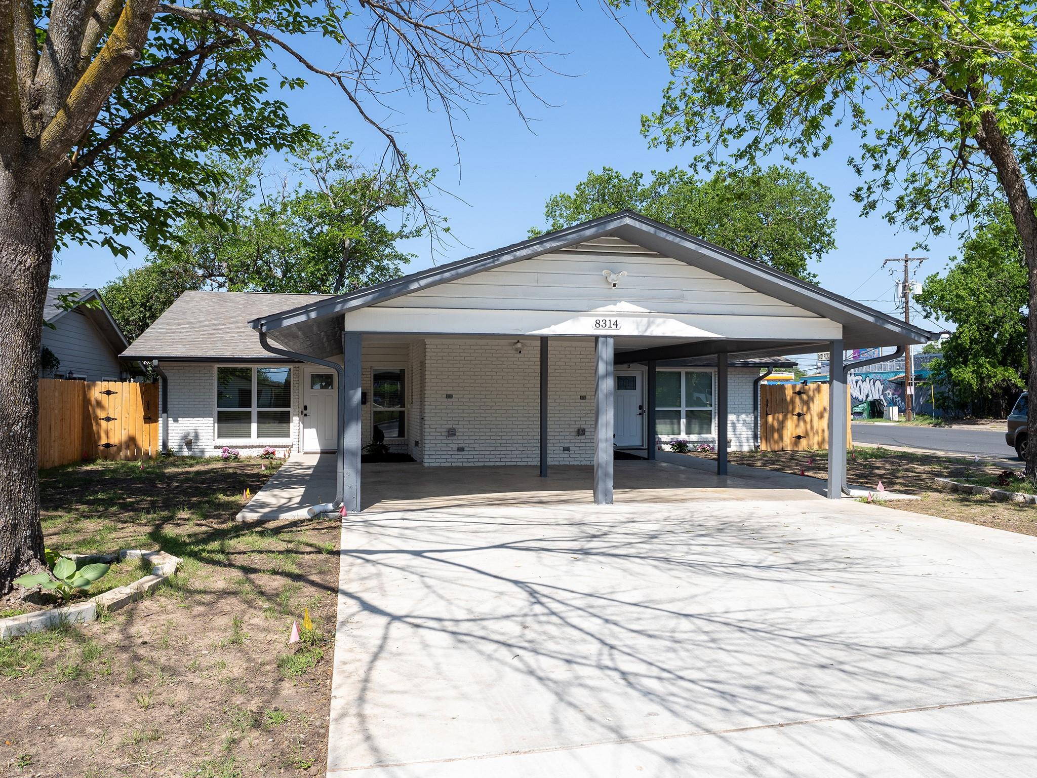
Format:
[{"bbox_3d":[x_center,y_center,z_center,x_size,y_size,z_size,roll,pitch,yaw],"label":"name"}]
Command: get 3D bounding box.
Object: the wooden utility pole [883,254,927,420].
[{"bbox_3d":[23.831,-3.182,47.951,2.600,10.360,1.000,0,-1,-12],"label":"wooden utility pole"}]

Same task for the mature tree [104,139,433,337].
[{"bbox_3d":[-11.886,-5.023,36.935,15.630,13.700,12.500,0,-1,-12],"label":"mature tree"}]

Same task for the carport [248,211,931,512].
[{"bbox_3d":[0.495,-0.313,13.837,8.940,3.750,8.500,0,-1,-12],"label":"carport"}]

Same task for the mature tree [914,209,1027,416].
[{"bbox_3d":[28.321,-4.751,47.936,8.240,13.520,8.000,0,-1,-12],"label":"mature tree"}]

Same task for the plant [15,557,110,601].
[{"bbox_3d":[-3.349,1.400,5.721,0.640,0.300,0.520,0,-1,-12],"label":"plant"}]

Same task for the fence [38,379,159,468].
[{"bbox_3d":[-9.168,0.724,17.022,1.800,1.880,3.050,0,-1,-12],"label":"fence"}]

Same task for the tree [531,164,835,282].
[{"bbox_3d":[8.964,-5.083,41.934,16.210,13.990,14.000,0,-1,-12],"label":"tree"}]

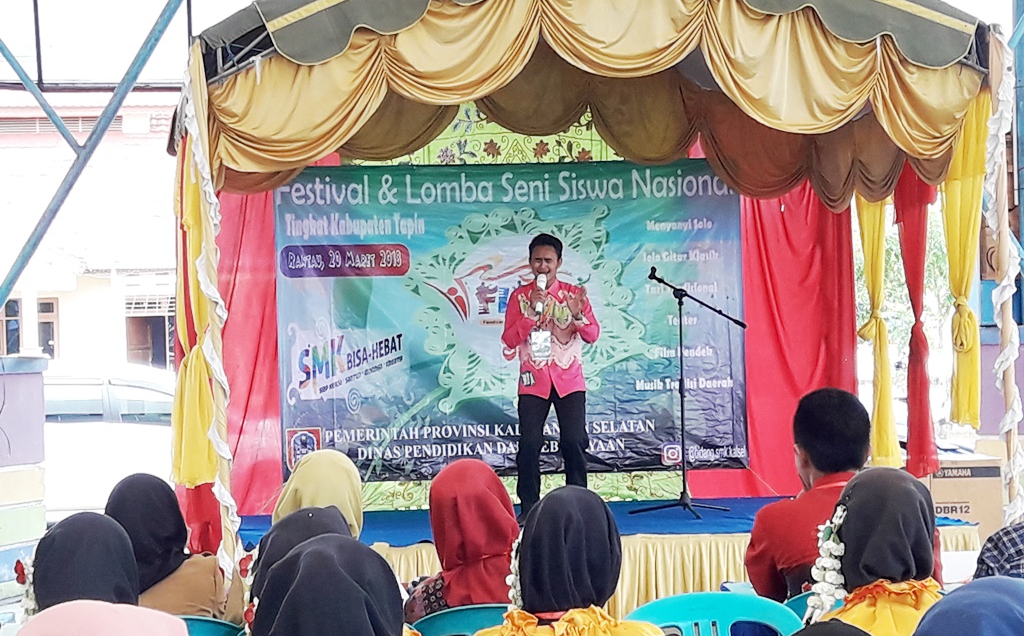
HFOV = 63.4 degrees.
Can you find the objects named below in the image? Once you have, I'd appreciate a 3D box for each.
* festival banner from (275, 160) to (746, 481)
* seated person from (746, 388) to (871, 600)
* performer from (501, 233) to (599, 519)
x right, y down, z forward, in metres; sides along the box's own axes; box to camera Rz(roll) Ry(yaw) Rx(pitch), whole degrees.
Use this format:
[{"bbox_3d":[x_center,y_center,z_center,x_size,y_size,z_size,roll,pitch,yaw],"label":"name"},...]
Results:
[{"bbox_3d":[0.000,0.016,5.330,3.000,2.020,0.030,-1,-3,-2],"label":"festival banner"},{"bbox_3d":[0.775,0.847,2.306,0.500,1.320,0.760,-1,-3,-7],"label":"seated person"},{"bbox_3d":[0.213,0.338,4.788,0.560,1.660,0.400,-2,-3,7],"label":"performer"}]

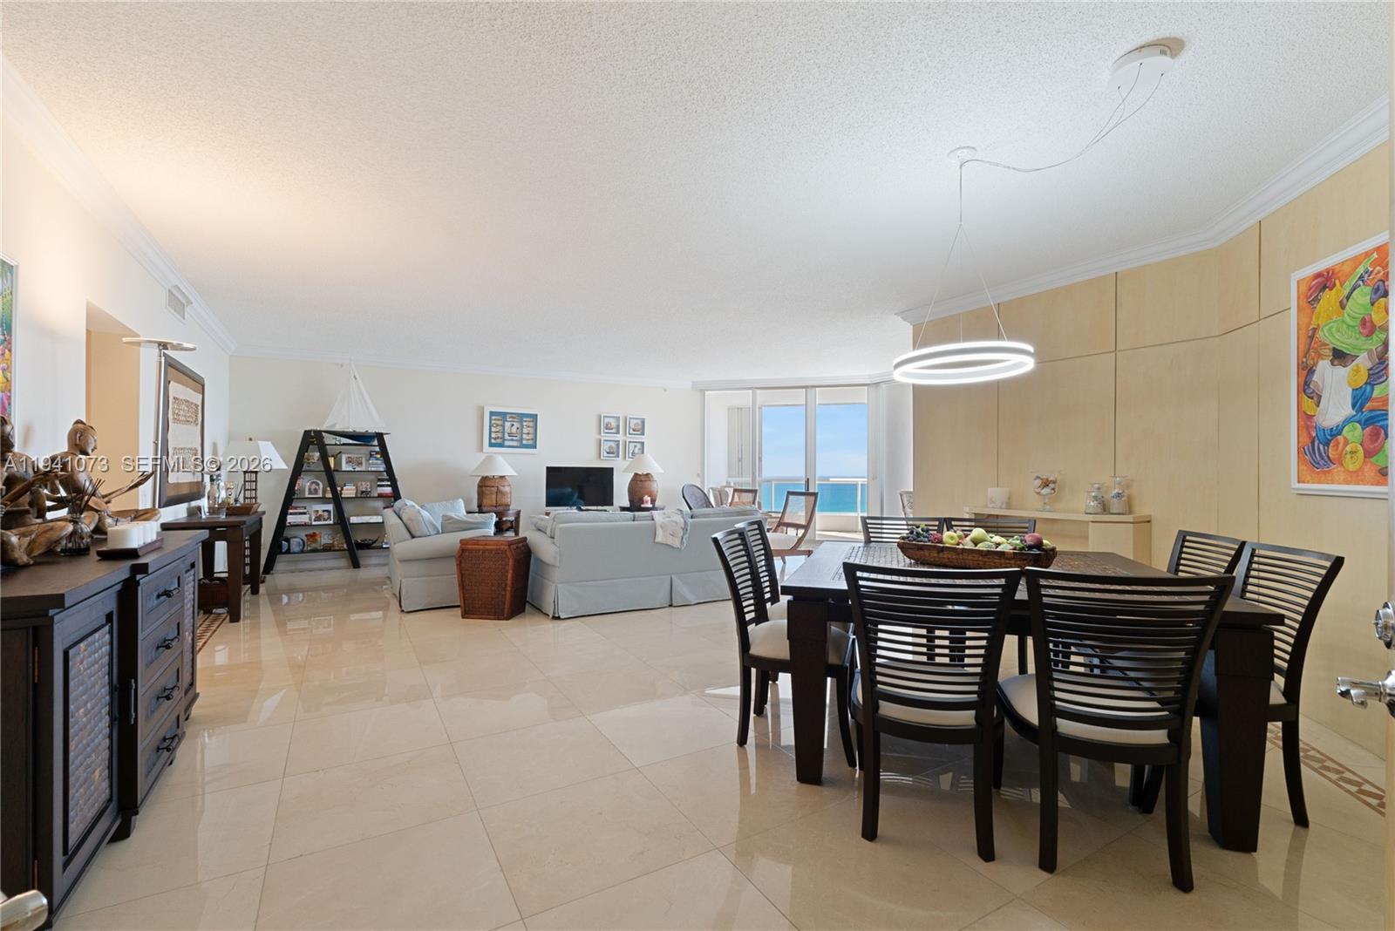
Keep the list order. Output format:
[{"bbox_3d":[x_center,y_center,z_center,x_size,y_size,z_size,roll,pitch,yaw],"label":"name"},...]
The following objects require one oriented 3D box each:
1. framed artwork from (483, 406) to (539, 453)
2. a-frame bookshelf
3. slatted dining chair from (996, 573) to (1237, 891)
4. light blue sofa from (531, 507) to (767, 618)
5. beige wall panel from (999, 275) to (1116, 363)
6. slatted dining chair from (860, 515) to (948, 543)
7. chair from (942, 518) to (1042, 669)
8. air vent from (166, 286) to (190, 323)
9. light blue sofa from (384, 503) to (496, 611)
[{"bbox_3d":[-2.623,-0.490,8.772,0.775,0.635,0.040,0,-1,-30],"label":"framed artwork"},{"bbox_3d":[-4.394,0.439,7.770,1.680,1.715,0.400,0,-1,-30],"label":"a-frame bookshelf"},{"bbox_3d":[1.263,0.757,1.998,0.500,0.910,0.610,0,-1,15],"label":"slatted dining chair"},{"bbox_3d":[-0.490,0.829,5.921,2.120,0.850,0.940,0,-1,-29],"label":"light blue sofa"},{"bbox_3d":[2.662,-1.048,4.653,0.030,0.544,0.880,0,-1,-30],"label":"beige wall panel"},{"bbox_3d":[1.210,0.774,3.619,0.500,0.910,0.610,0,-1,15],"label":"slatted dining chair"},{"bbox_3d":[1.681,0.771,3.471,0.480,0.905,0.580,0,-1,16],"label":"chair"},{"bbox_3d":[-4.103,-1.263,4.936,0.060,0.180,0.640,0,-1,-30],"label":"air vent"},{"bbox_3d":[-2.615,0.822,6.215,0.900,0.870,1.800,0,-1,-30],"label":"light blue sofa"}]

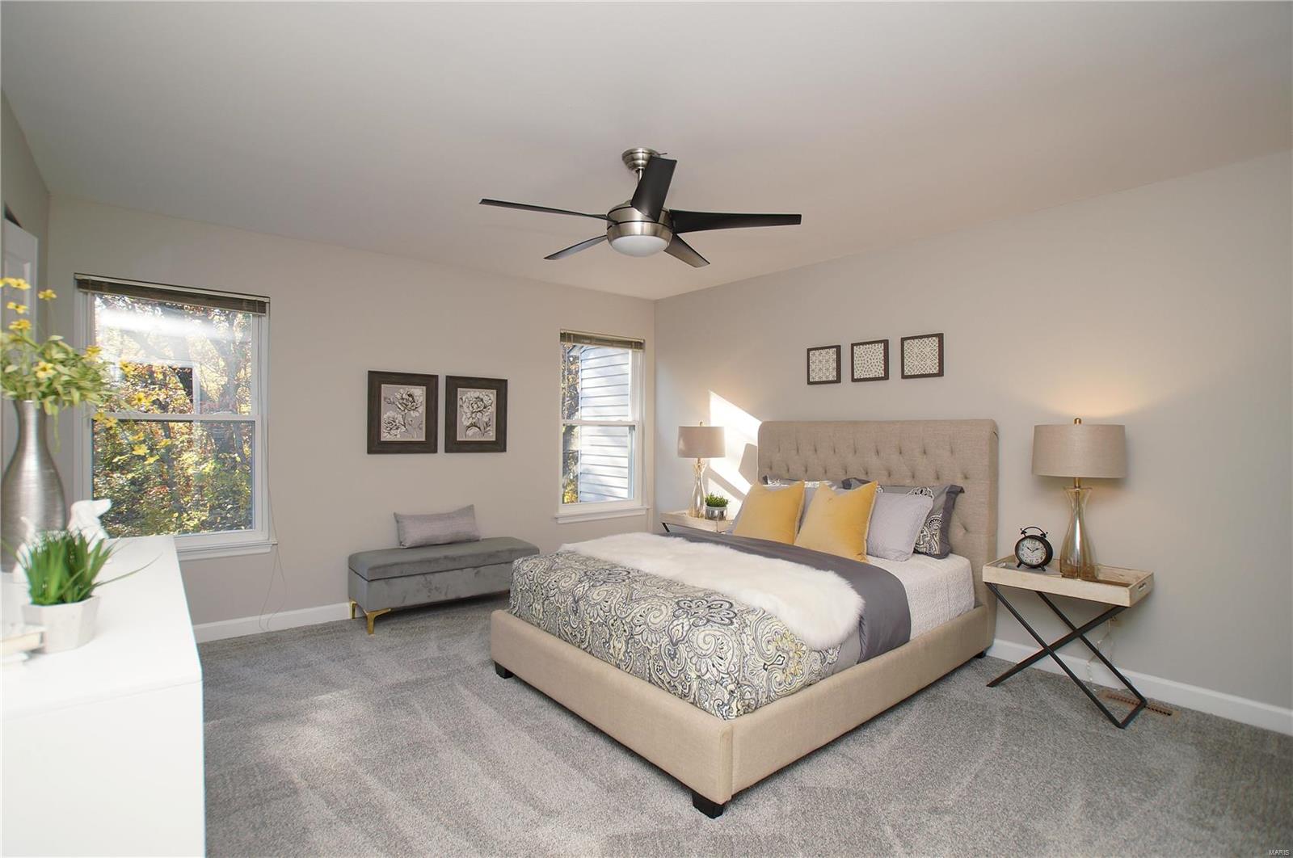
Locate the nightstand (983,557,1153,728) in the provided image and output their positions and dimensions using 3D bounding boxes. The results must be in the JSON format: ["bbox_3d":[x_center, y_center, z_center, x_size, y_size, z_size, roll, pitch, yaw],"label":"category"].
[{"bbox_3d":[2.034,0.985,2.780,0.436,0.609,0.568,1,0,-43],"label":"nightstand"}]

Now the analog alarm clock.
[{"bbox_3d":[1.933,0.591,2.873,0.065,0.220,0.160,1,-1,-33],"label":"analog alarm clock"}]

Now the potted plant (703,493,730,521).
[{"bbox_3d":[0.556,0.599,4.399,0.170,0.205,0.170,1,-1,-42],"label":"potted plant"}]

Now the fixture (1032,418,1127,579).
[{"bbox_3d":[2.095,0.340,2.784,0.360,0.792,0.360,1,0,-43],"label":"fixture"}]

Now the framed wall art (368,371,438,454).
[{"bbox_3d":[-1.654,-0.106,3.930,0.455,0.552,0.030,1,-1,-36],"label":"framed wall art"}]

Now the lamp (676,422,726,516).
[{"bbox_3d":[0.413,0.321,4.570,0.370,0.756,0.370,0,-1,0],"label":"lamp"}]

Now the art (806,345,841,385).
[{"bbox_3d":[1.249,-0.443,4.021,0.028,0.257,0.254,1,0,-43],"label":"art"}]

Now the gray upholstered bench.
[{"bbox_3d":[-1.370,1.036,3.984,1.140,0.430,0.440,1,-1,-37],"label":"gray upholstered bench"}]

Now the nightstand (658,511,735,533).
[{"bbox_3d":[0.477,0.971,4.493,0.430,0.600,0.555,1,-1,-42],"label":"nightstand"}]

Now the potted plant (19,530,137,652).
[{"bbox_3d":[-1.140,0.313,1.145,0.147,0.210,0.142,1,0,-43],"label":"potted plant"}]

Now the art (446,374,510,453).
[{"bbox_3d":[-1.275,-0.101,4.311,0.467,0.561,0.028,1,0,-36],"label":"art"}]

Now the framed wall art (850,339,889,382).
[{"bbox_3d":[1.475,-0.443,3.776,0.028,0.257,0.254,1,0,-43],"label":"framed wall art"}]

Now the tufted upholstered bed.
[{"bbox_3d":[0.574,0.598,3.087,2.130,1.320,1.610,1,-1,-40],"label":"tufted upholstered bed"}]

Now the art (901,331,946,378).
[{"bbox_3d":[1.700,-0.442,3.531,0.028,0.257,0.254,1,0,-43],"label":"art"}]

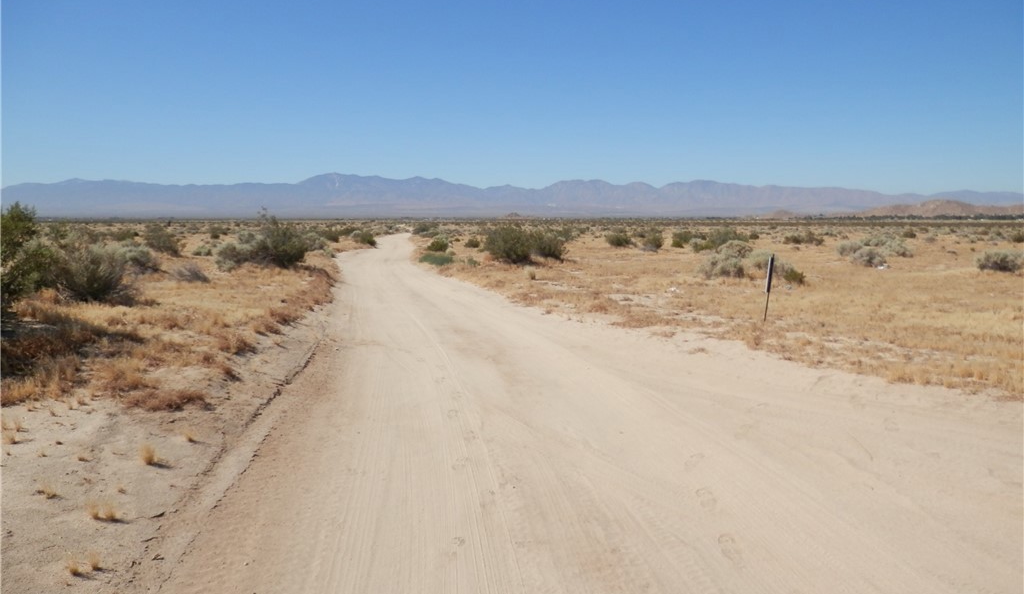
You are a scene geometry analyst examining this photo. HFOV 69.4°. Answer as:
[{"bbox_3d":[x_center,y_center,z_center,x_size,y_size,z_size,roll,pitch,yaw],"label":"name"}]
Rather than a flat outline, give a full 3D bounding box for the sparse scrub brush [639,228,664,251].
[{"bbox_3d":[6.962,-2.860,36.846,1.275,1.101,1.173,1,6,11],"label":"sparse scrub brush"}]

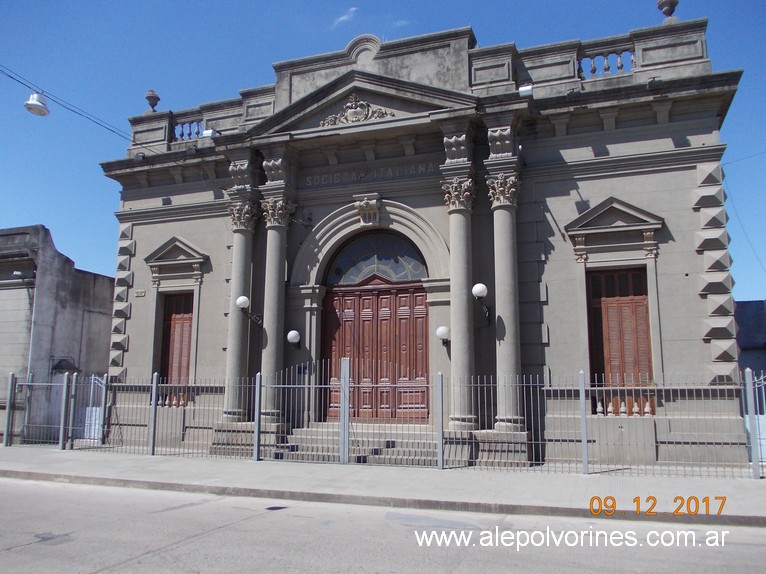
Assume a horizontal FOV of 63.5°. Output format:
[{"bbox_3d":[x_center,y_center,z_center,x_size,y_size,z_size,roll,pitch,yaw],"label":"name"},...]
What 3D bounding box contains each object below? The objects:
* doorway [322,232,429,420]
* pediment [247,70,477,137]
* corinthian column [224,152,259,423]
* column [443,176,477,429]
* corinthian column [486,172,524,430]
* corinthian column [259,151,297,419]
[{"bbox_3d":[-0.226,1.005,16.597,3.024,5.083,0.297,-3,-10,19],"label":"doorway"},{"bbox_3d":[-0.599,-4.823,16.412,6.372,1.458,0.828,-3,-10,19],"label":"pediment"},{"bbox_3d":[-3.959,0.061,17.160,0.720,7.146,0.720,-3,-10,19],"label":"corinthian column"},{"bbox_3d":[1.774,0.321,13.861,0.680,5.570,0.680,-3,-10,19],"label":"column"},{"bbox_3d":[2.711,0.284,13.528,0.680,5.570,0.680,-3,-10,19],"label":"corinthian column"},{"bbox_3d":[-2.923,0.006,16.800,0.720,7.146,0.720,-3,-10,19],"label":"corinthian column"}]

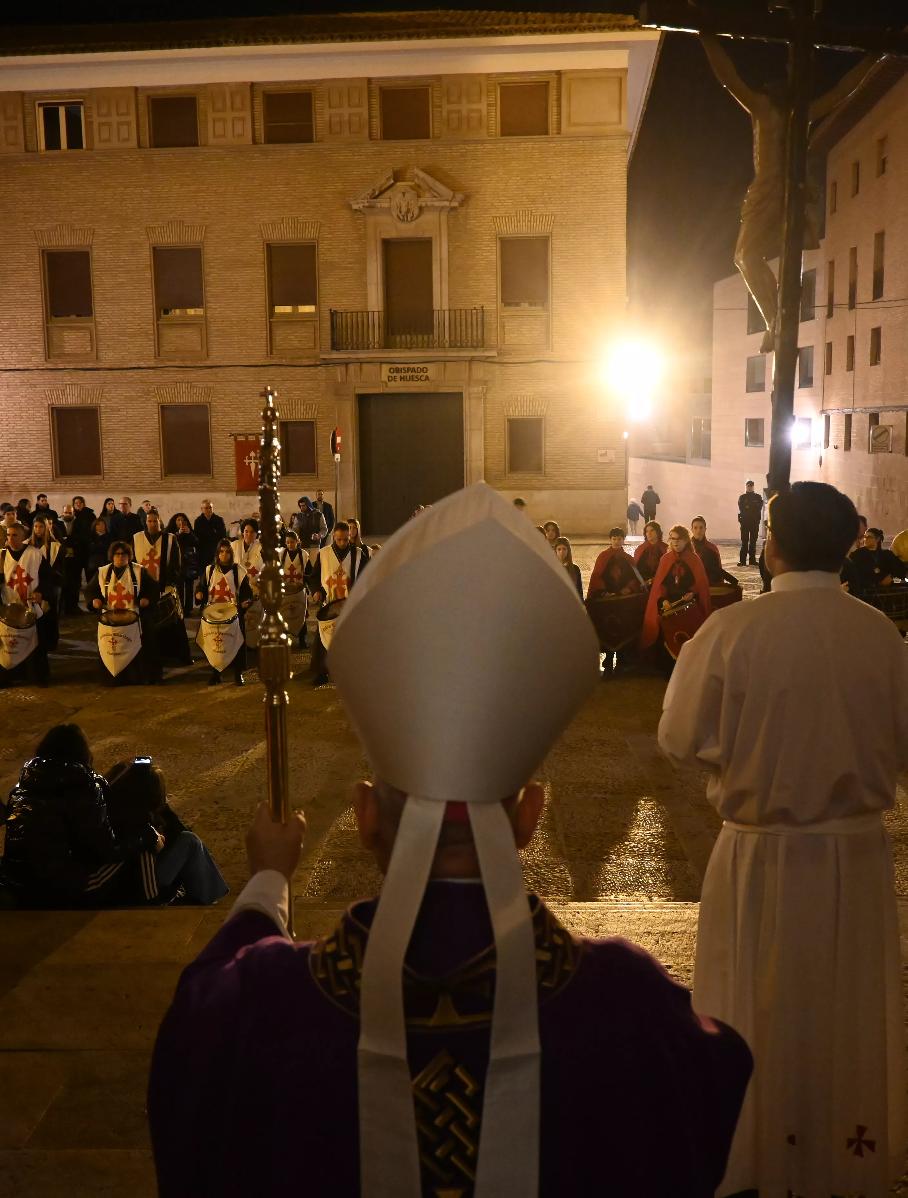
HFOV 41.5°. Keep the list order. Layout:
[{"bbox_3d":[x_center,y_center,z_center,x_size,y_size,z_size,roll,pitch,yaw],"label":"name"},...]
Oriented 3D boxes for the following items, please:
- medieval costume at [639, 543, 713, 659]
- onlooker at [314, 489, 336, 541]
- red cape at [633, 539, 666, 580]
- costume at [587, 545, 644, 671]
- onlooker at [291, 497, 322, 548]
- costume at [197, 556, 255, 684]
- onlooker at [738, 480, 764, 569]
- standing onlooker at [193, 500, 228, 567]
[{"bbox_3d":[2.463,0.132,13.302,0.780,1.470,0.500,0,8,6],"label":"medieval costume"},{"bbox_3d":[-2.725,-1.404,25.000,0.480,1.770,0.320,-2,8,-5],"label":"onlooker"},{"bbox_3d":[2.410,-0.156,14.587,0.620,1.100,0.420,0,8,8],"label":"red cape"},{"bbox_3d":[1.856,0.099,13.653,0.660,1.460,0.480,0,8,3],"label":"costume"},{"bbox_3d":[-2.447,-0.827,19.984,0.560,1.740,0.420,0,8,10],"label":"onlooker"},{"bbox_3d":[-2.523,0.230,13.250,0.640,1.420,0.500,-1,8,-3],"label":"costume"},{"bbox_3d":[6.167,-1.638,24.882,0.560,1.770,0.380,0,8,8],"label":"onlooker"},{"bbox_3d":[-3.889,-0.697,19.184,0.570,1.740,0.400,-1,8,-2],"label":"standing onlooker"}]

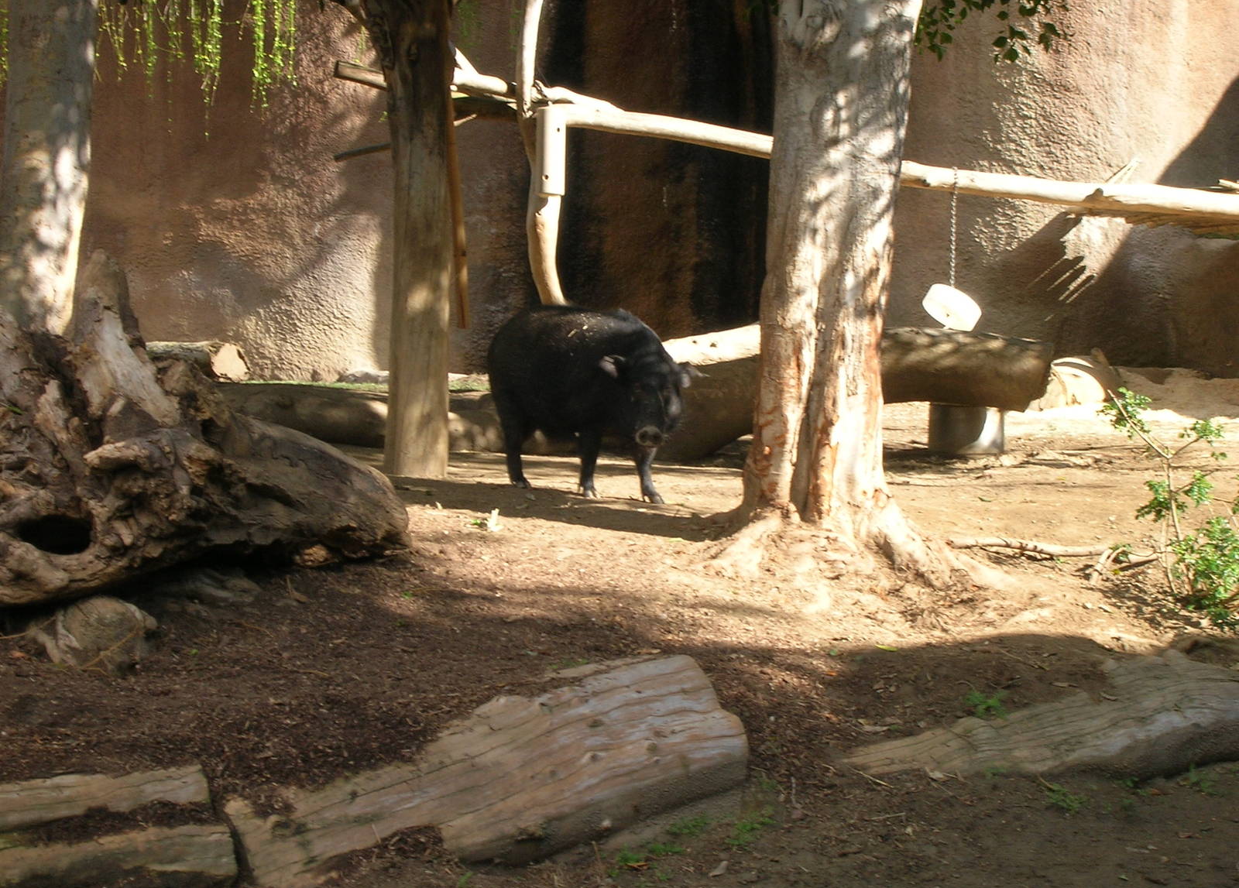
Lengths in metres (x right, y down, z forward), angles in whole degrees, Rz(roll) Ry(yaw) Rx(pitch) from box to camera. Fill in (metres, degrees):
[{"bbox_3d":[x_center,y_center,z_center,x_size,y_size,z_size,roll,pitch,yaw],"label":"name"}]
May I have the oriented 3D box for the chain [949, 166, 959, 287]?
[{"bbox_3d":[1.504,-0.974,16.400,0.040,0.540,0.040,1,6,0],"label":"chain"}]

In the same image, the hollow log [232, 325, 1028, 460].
[{"bbox_3d":[0.045,-0.227,16.300,3.750,0.570,0.460,1,6,0],"label":"hollow log"}]

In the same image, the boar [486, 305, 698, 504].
[{"bbox_3d":[-0.111,-0.161,14.650,0.400,0.750,1.100,-3,7,-34],"label":"boar"}]

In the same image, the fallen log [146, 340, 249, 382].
[{"bbox_3d":[-2.311,-0.430,19.200,0.750,0.240,0.250,-2,6,-25],"label":"fallen log"}]

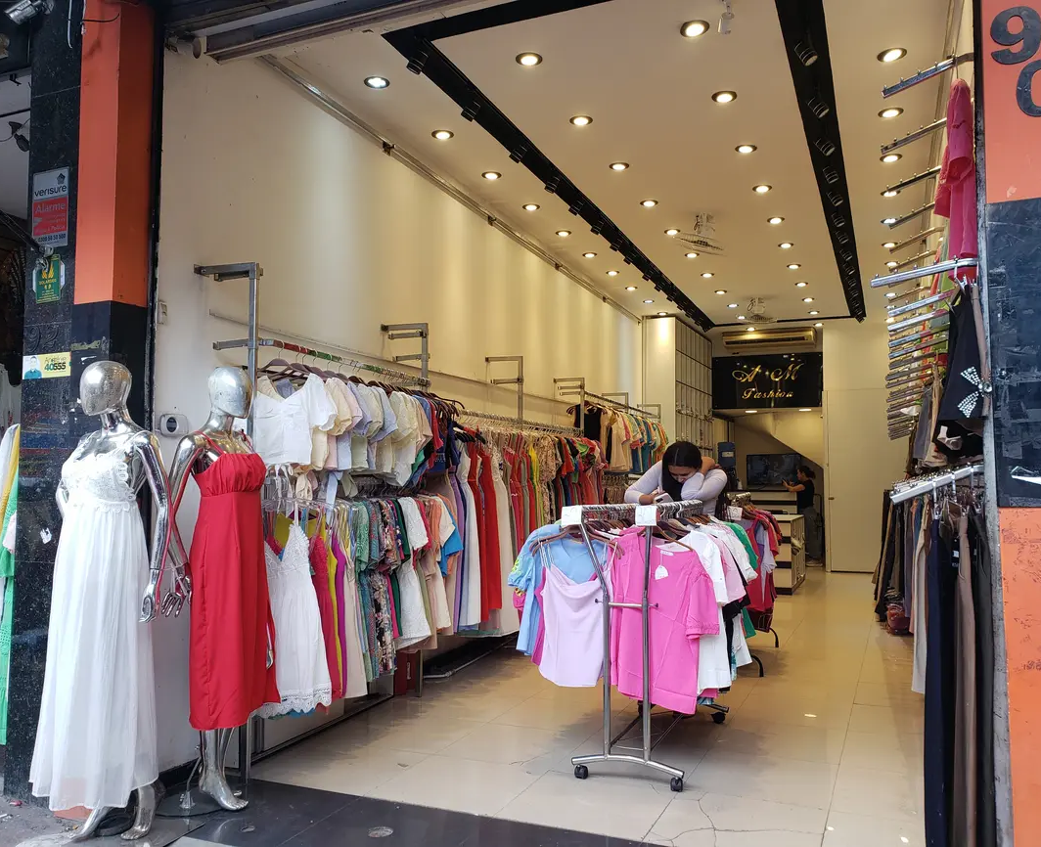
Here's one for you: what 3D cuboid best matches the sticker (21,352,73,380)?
[{"bbox_3d":[-1.981,-0.241,3.538,0.290,0.100,0.010,-1,-4,24],"label":"sticker"}]

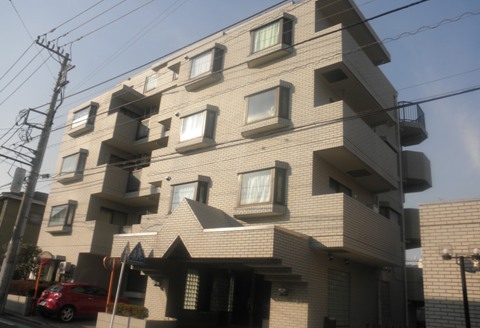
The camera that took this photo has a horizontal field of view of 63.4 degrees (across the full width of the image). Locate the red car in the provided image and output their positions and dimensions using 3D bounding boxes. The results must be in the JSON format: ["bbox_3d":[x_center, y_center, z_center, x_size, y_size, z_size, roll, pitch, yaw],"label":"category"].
[{"bbox_3d":[-6.671,6.042,17.099,1.730,1.450,4.060,-9,-22,35],"label":"red car"}]

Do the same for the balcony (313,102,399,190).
[{"bbox_3d":[3.990,-0.364,12.948,1.000,1.420,4.980,-10,-22,37],"label":"balcony"}]

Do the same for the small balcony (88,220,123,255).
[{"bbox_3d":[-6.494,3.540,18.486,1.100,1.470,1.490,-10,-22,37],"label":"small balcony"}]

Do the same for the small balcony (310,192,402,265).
[{"bbox_3d":[3.813,2.197,12.128,1.000,1.450,4.980,-10,-22,37],"label":"small balcony"}]

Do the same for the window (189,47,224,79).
[{"bbox_3d":[-1.309,-3.807,15.246,1.320,1.070,0.470,-11,-24,38],"label":"window"}]

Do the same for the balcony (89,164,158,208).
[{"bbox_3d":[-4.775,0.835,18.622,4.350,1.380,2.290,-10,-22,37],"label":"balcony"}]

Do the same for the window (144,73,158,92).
[{"bbox_3d":[-4.652,-4.227,20.434,0.985,1.030,0.150,-11,-24,38],"label":"window"}]

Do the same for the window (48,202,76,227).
[{"bbox_3d":[-8.888,2.637,19.503,1.680,1.070,0.450,-10,-22,37],"label":"window"}]

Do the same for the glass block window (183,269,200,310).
[{"bbox_3d":[-1.662,4.349,13.472,0.120,1.350,0.620,-11,-24,38],"label":"glass block window"}]

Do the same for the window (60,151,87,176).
[{"bbox_3d":[-8.710,0.080,20.322,1.680,1.070,0.450,-10,-22,37],"label":"window"}]

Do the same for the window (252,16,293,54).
[{"bbox_3d":[1.064,-4.324,13.408,1.350,1.050,0.450,-11,-24,38],"label":"window"}]

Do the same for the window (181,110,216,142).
[{"bbox_3d":[-1.579,-1.313,14.438,1.350,1.060,0.470,-11,-24,38],"label":"window"}]

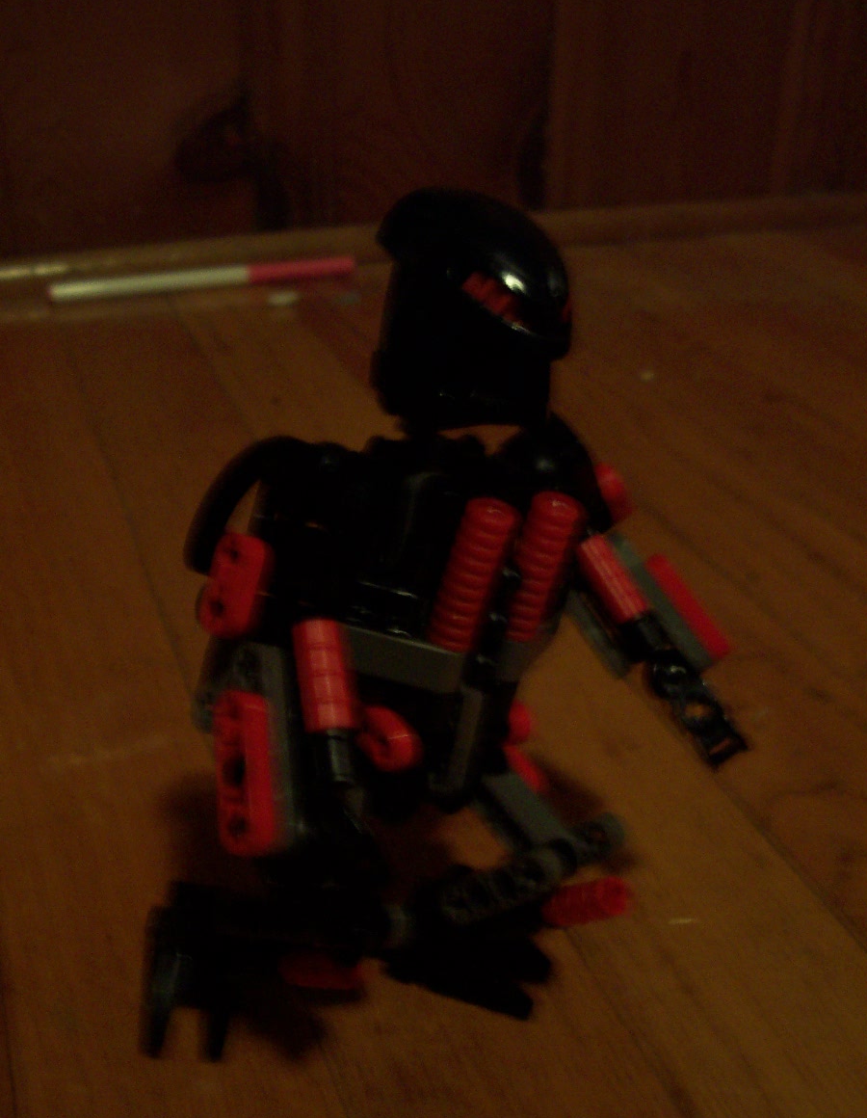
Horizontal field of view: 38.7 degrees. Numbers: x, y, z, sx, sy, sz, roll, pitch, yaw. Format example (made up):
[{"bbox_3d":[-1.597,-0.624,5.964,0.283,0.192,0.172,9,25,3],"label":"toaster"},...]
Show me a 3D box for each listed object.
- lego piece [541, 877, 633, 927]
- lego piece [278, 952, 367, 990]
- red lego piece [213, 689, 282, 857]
[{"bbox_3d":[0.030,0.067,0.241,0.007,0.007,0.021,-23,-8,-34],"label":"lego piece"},{"bbox_3d":[-0.017,0.063,0.189,0.013,0.006,0.006,3,27,5],"label":"lego piece"},{"bbox_3d":[-0.027,0.031,0.178,0.004,0.024,0.008,3,-13,-34],"label":"red lego piece"}]

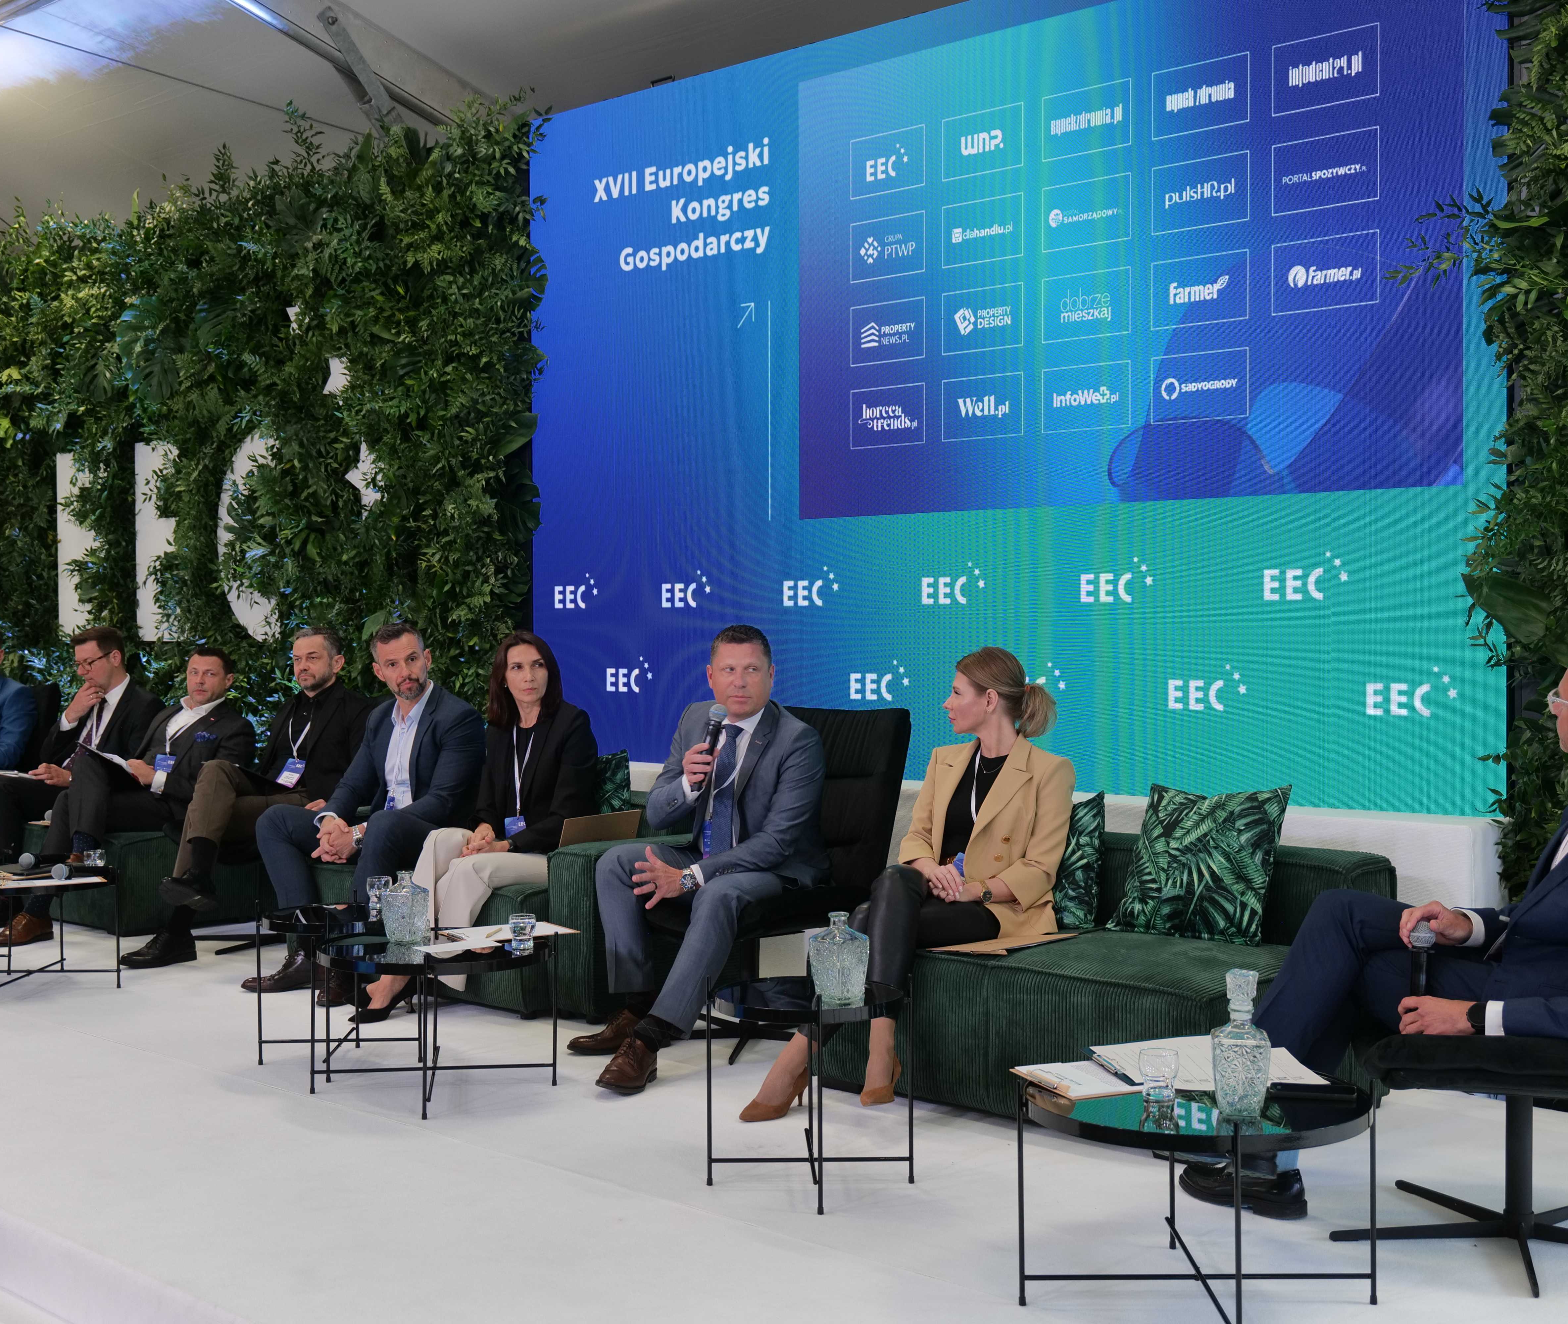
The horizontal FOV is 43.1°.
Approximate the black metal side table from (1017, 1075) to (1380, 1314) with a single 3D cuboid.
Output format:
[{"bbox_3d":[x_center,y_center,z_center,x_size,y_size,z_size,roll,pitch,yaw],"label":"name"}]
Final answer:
[{"bbox_3d":[0.729,0.933,3.493,0.625,0.400,0.625,0,1,1],"label":"black metal side table"}]

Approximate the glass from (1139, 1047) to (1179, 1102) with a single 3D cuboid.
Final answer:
[{"bbox_3d":[0.650,0.715,3.434,0.070,0.085,0.070,0,1,0],"label":"glass"}]

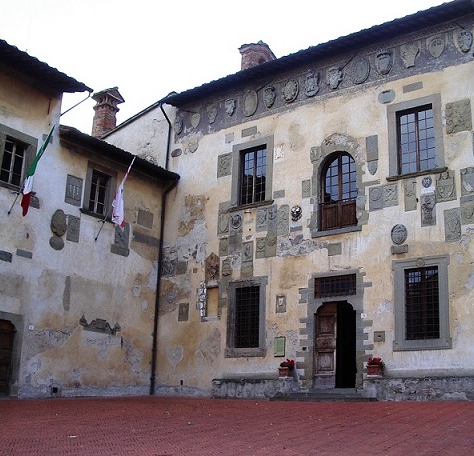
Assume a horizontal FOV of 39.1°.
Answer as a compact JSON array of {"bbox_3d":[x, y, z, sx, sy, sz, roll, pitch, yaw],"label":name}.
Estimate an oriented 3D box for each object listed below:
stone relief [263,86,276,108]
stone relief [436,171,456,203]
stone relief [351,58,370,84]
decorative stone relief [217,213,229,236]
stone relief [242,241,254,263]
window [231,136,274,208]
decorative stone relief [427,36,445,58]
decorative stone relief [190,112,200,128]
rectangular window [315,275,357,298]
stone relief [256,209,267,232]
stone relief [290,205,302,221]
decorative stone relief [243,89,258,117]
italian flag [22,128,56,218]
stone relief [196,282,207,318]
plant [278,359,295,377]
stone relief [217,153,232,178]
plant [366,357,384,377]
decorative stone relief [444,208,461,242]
[{"bbox_3d":[1.135,-4.635,23.609,0.539,0.859,0.140,-9,-19,37],"label":"stone relief"},{"bbox_3d":[5.810,-1.140,18.504,0.559,0.867,0.100,-10,-19,36],"label":"stone relief"},{"bbox_3d":[3.918,-4.981,21.226,0.690,0.888,0.100,-10,-18,38],"label":"stone relief"},{"bbox_3d":[-0.433,-0.115,23.506,0.486,0.781,0.070,-10,-18,38],"label":"decorative stone relief"},{"bbox_3d":[0.365,0.819,22.290,0.444,0.699,0.080,-9,-19,36],"label":"stone relief"},{"bbox_3d":[0.526,-1.861,22.946,1.825,2.439,0.250,-9,-19,36],"label":"window"},{"bbox_3d":[5.973,-5.403,19.967,0.508,0.693,0.120,-9,-19,37],"label":"decorative stone relief"},{"bbox_3d":[-1.558,-4.050,25.201,0.490,0.622,0.110,-9,-19,36],"label":"decorative stone relief"},{"bbox_3d":[3.077,1.804,20.359,1.415,0.627,0.200,-9,-19,37],"label":"rectangular window"},{"bbox_3d":[0.829,-0.277,22.508,0.472,0.822,0.100,-10,-19,36],"label":"stone relief"},{"bbox_3d":[1.927,-0.483,21.744,0.433,0.545,0.130,-9,-19,37],"label":"stone relief"},{"bbox_3d":[0.500,-4.422,23.676,0.621,1.058,0.130,-9,-19,36],"label":"decorative stone relief"},{"bbox_3d":[-5.793,-1.635,19.366,1.230,2.631,0.300,-9,-19,36],"label":"italian flag"},{"bbox_3d":[-1.271,2.489,23.318,0.414,1.195,0.120,-10,-19,36],"label":"stone relief"},{"bbox_3d":[1.488,4.277,20.377,0.410,0.507,0.320,-10,-18,38],"label":"plant"},{"bbox_3d":[-0.411,-2.229,23.829,0.659,0.831,0.100,-10,-19,36],"label":"stone relief"},{"bbox_3d":[3.830,3.861,18.544,0.402,0.496,0.320,-10,-18,38],"label":"plant"},{"bbox_3d":[5.908,-0.065,18.206,0.446,0.881,0.080,-10,-18,38],"label":"decorative stone relief"}]

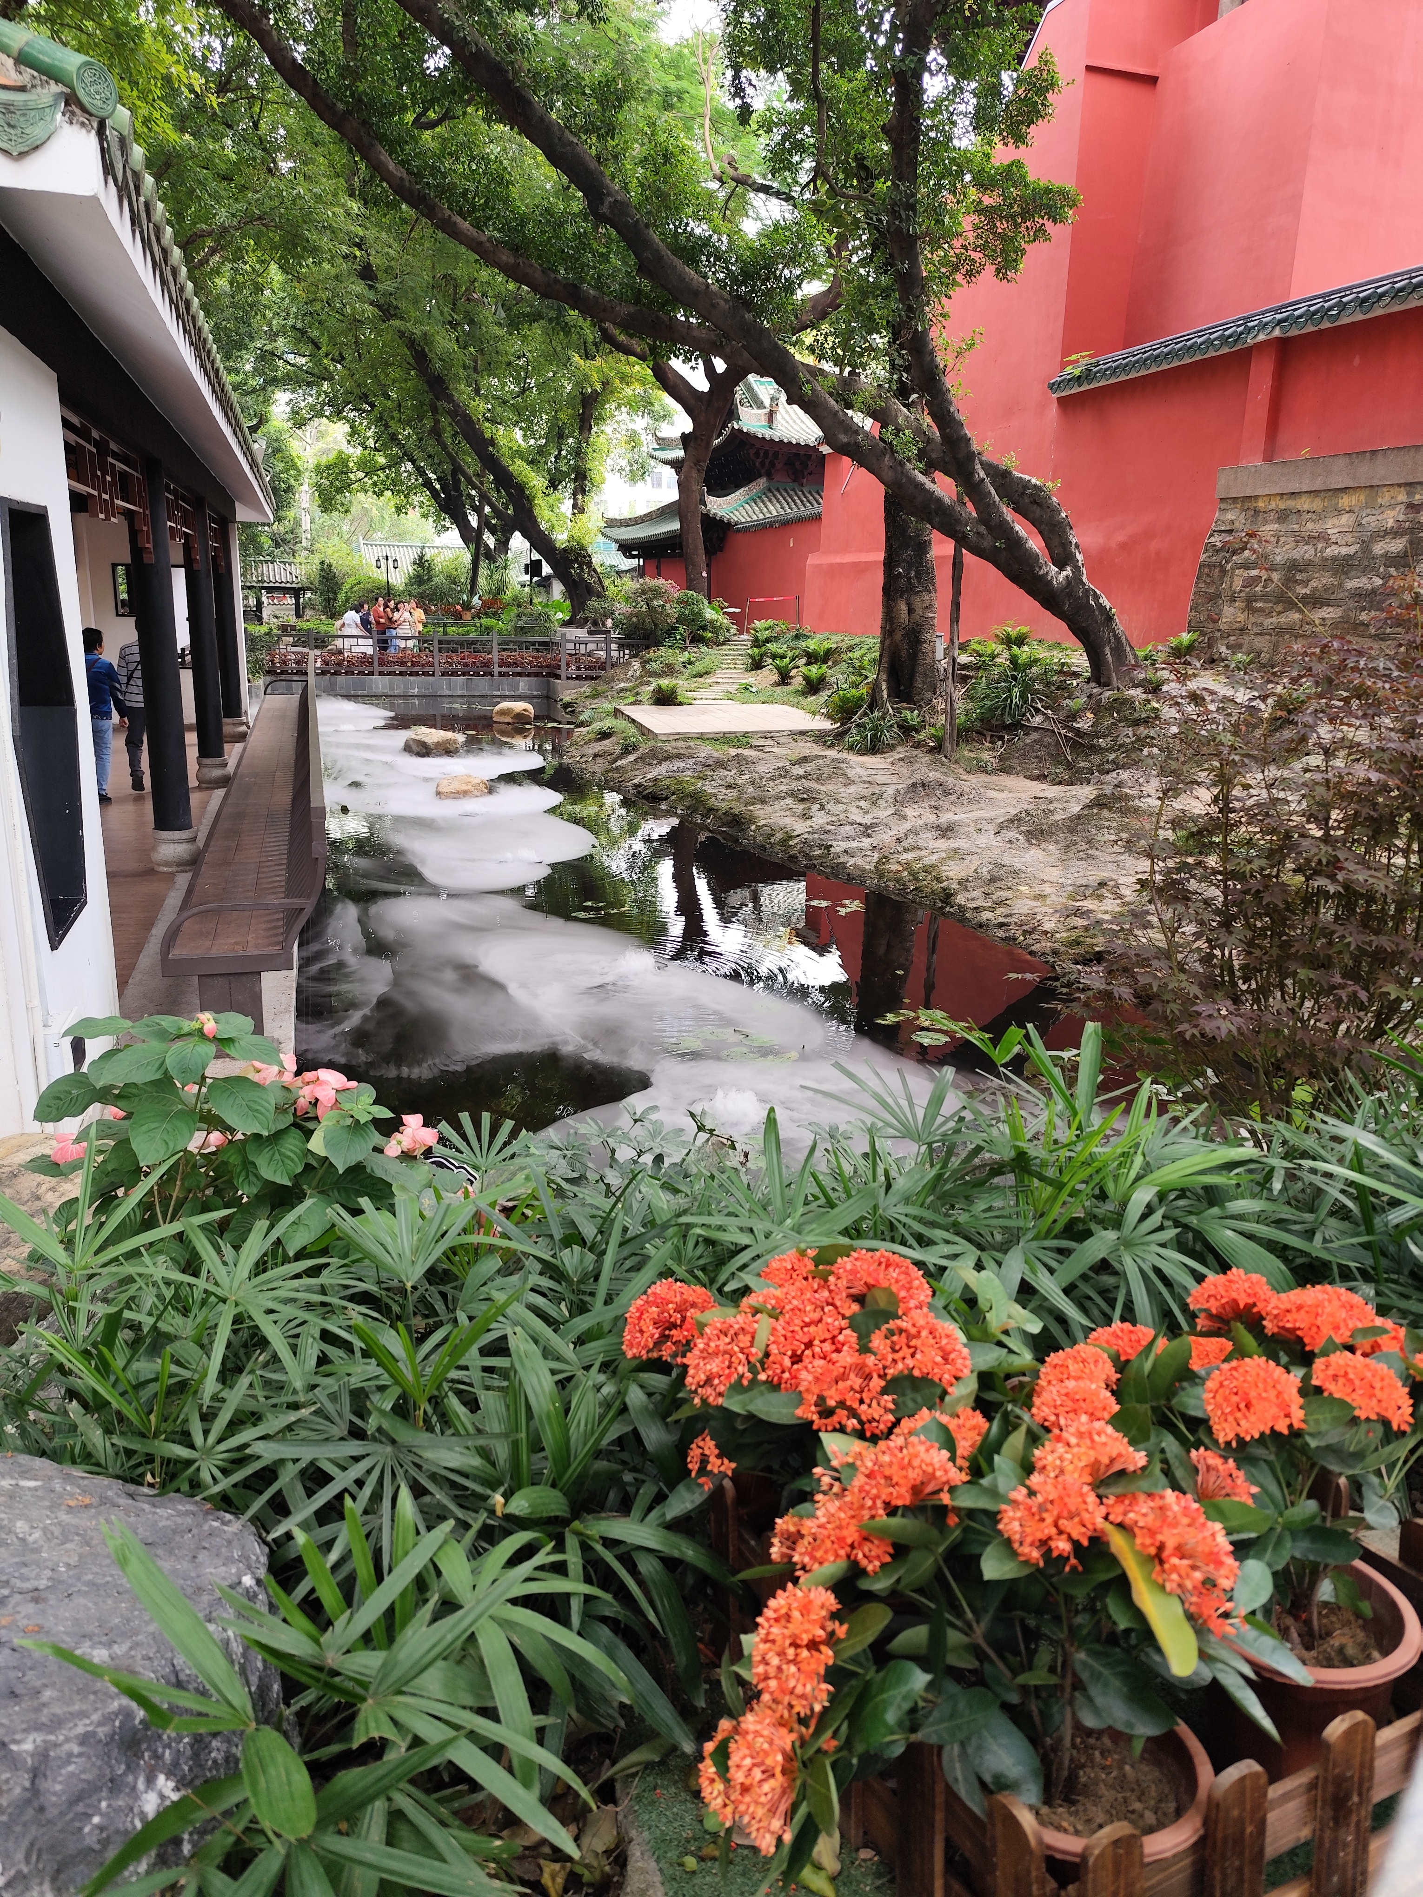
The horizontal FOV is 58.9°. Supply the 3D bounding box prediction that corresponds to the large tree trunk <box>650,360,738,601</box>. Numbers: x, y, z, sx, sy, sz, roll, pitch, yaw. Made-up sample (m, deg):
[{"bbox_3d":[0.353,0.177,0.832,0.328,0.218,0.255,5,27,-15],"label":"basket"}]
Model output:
[{"bbox_3d":[-0.472,-12.237,33.431,2.250,6.220,1.300,1,16,-1],"label":"large tree trunk"}]

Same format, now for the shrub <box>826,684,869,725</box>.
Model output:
[{"bbox_3d":[1.850,-3.307,17.100,0.620,0.520,0.600,1,16,0],"label":"shrub"}]

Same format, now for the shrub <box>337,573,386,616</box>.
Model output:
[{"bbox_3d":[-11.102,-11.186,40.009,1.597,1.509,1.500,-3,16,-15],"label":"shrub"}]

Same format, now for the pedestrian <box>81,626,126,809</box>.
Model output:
[{"bbox_3d":[-6.083,-2.308,12.505,0.500,1.690,0.400,-4,16,-17],"label":"pedestrian"}]

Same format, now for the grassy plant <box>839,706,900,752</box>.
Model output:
[{"bbox_3d":[1.980,-2.736,15.667,0.715,0.514,0.700,3,16,7],"label":"grassy plant"}]

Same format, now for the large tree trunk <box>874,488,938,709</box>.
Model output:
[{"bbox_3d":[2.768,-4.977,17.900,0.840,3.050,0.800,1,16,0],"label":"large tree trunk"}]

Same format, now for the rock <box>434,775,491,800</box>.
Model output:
[{"bbox_3d":[-3.119,-2.042,15.791,0.666,0.245,0.500,-2,16,-11],"label":"rock"}]

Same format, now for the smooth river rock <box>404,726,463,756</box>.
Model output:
[{"bbox_3d":[-4.610,-3.412,20.800,0.950,0.420,0.700,1,16,0],"label":"smooth river rock"}]

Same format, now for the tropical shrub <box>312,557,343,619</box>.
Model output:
[{"bbox_3d":[-12.369,-11.545,40.617,1.000,2.080,0.950,-3,16,-16],"label":"tropical shrub"}]

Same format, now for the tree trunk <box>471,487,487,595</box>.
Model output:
[{"bbox_3d":[-7.753,-13.506,42.000,0.500,3.900,0.420,1,16,0],"label":"tree trunk"}]

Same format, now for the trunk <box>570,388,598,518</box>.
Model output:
[{"bbox_3d":[-3.579,-13.855,35.394,0.767,3.428,0.600,0,16,-6],"label":"trunk"}]

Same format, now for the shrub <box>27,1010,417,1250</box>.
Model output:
[{"bbox_3d":[-1.065,0.422,2.750,0.800,0.560,0.650,1,16,0],"label":"shrub"}]

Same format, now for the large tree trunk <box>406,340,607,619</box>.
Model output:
[{"bbox_3d":[-5.511,-12.481,33.961,5.229,7.163,1.800,-1,16,-9],"label":"large tree trunk"}]

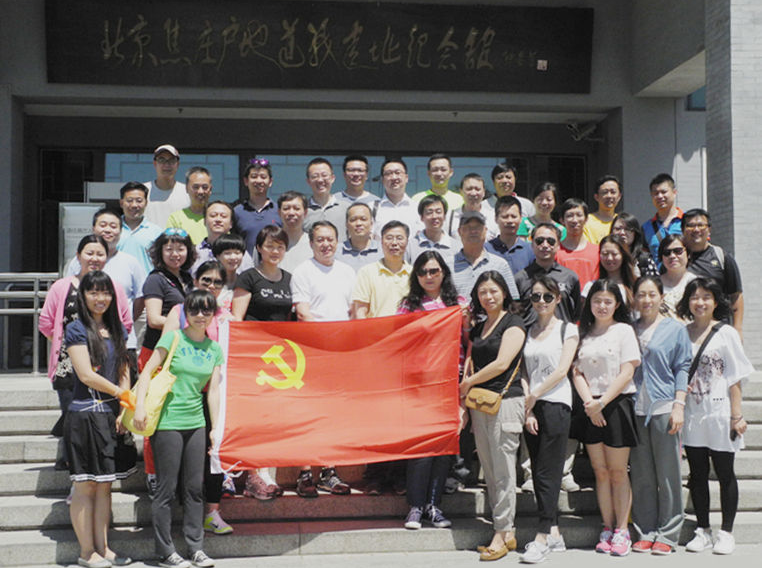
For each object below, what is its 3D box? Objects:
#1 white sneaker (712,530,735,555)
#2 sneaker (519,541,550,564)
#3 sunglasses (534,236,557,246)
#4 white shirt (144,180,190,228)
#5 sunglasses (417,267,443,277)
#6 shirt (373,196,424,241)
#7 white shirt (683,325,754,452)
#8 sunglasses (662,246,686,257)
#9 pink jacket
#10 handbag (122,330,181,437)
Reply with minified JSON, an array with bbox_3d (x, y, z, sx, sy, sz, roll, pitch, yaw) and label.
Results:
[{"bbox_3d":[2.050,1.546,5.930,0.098,0.110,0.250,-1,-2,21],"label":"white sneaker"},{"bbox_3d":[0.891,1.546,5.730,0.098,0.110,0.250,-1,-2,26],"label":"sneaker"},{"bbox_3d":[1.064,-0.273,6.420,0.143,0.052,0.135,0,-1,7],"label":"sunglasses"},{"bbox_3d":[-1.638,-0.456,7.620,0.460,0.660,0.250,0,-2,-7],"label":"white shirt"},{"bbox_3d":[0.293,-0.070,6.000,0.150,0.054,0.135,0,-1,1],"label":"sunglasses"},{"bbox_3d":[0.121,-0.371,7.750,0.480,0.690,0.260,0,-2,-1],"label":"shirt"},{"bbox_3d":[1.981,0.621,5.900,0.470,0.750,0.280,-1,-2,22],"label":"white shirt"},{"bbox_3d":[1.944,-0.212,6.570,0.145,0.048,0.130,-11,-2,24],"label":"sunglasses"},{"bbox_3d":[-1.823,0.275,6.130,0.560,0.660,0.300,0,-1,-12],"label":"pink jacket"},{"bbox_3d":[-1.298,0.563,5.620,0.310,0.600,0.150,7,-2,30],"label":"handbag"}]

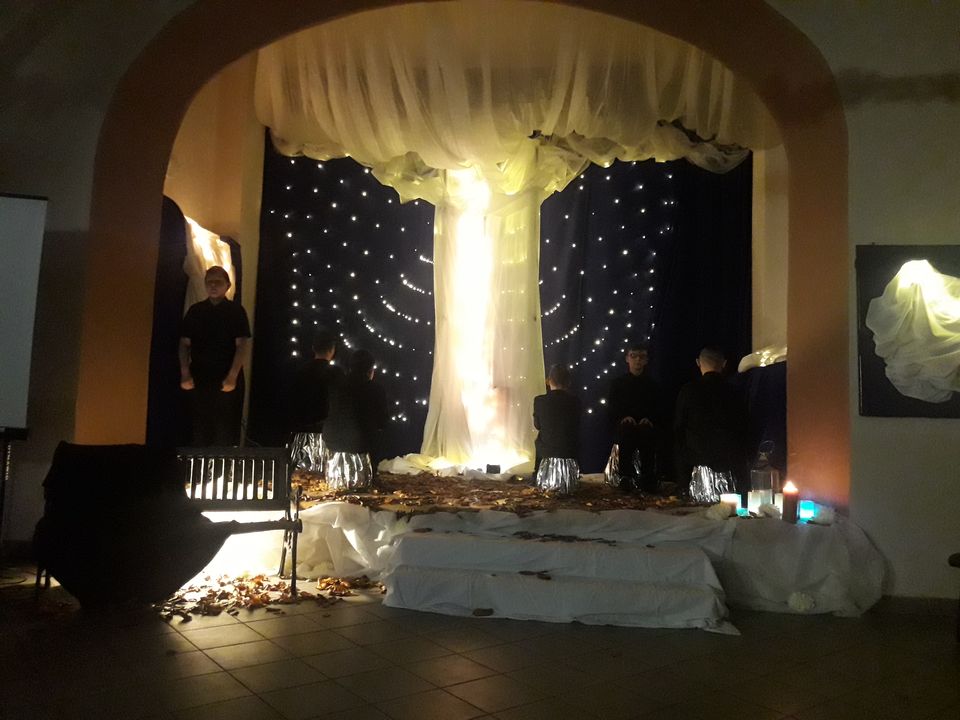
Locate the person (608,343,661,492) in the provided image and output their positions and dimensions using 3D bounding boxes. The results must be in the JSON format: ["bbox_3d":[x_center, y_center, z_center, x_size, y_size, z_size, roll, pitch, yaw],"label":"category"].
[{"bbox_3d":[1.269,0.449,6.418,0.397,1.195,0.680,1,-4,9],"label":"person"}]

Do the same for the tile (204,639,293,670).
[{"bbox_3d":[-0.994,1.270,3.341,0.310,0.010,0.310,5,-5,-38],"label":"tile"}]

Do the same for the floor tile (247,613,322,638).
[{"bbox_3d":[-0.939,1.301,3.775,0.310,0.010,0.310,5,-5,-38],"label":"floor tile"}]

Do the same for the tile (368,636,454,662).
[{"bbox_3d":[-0.314,1.303,3.474,0.310,0.010,0.310,5,-5,-38],"label":"tile"}]

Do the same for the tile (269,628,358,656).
[{"bbox_3d":[-0.749,1.292,3.530,0.310,0.010,0.310,5,-5,-38],"label":"tile"}]

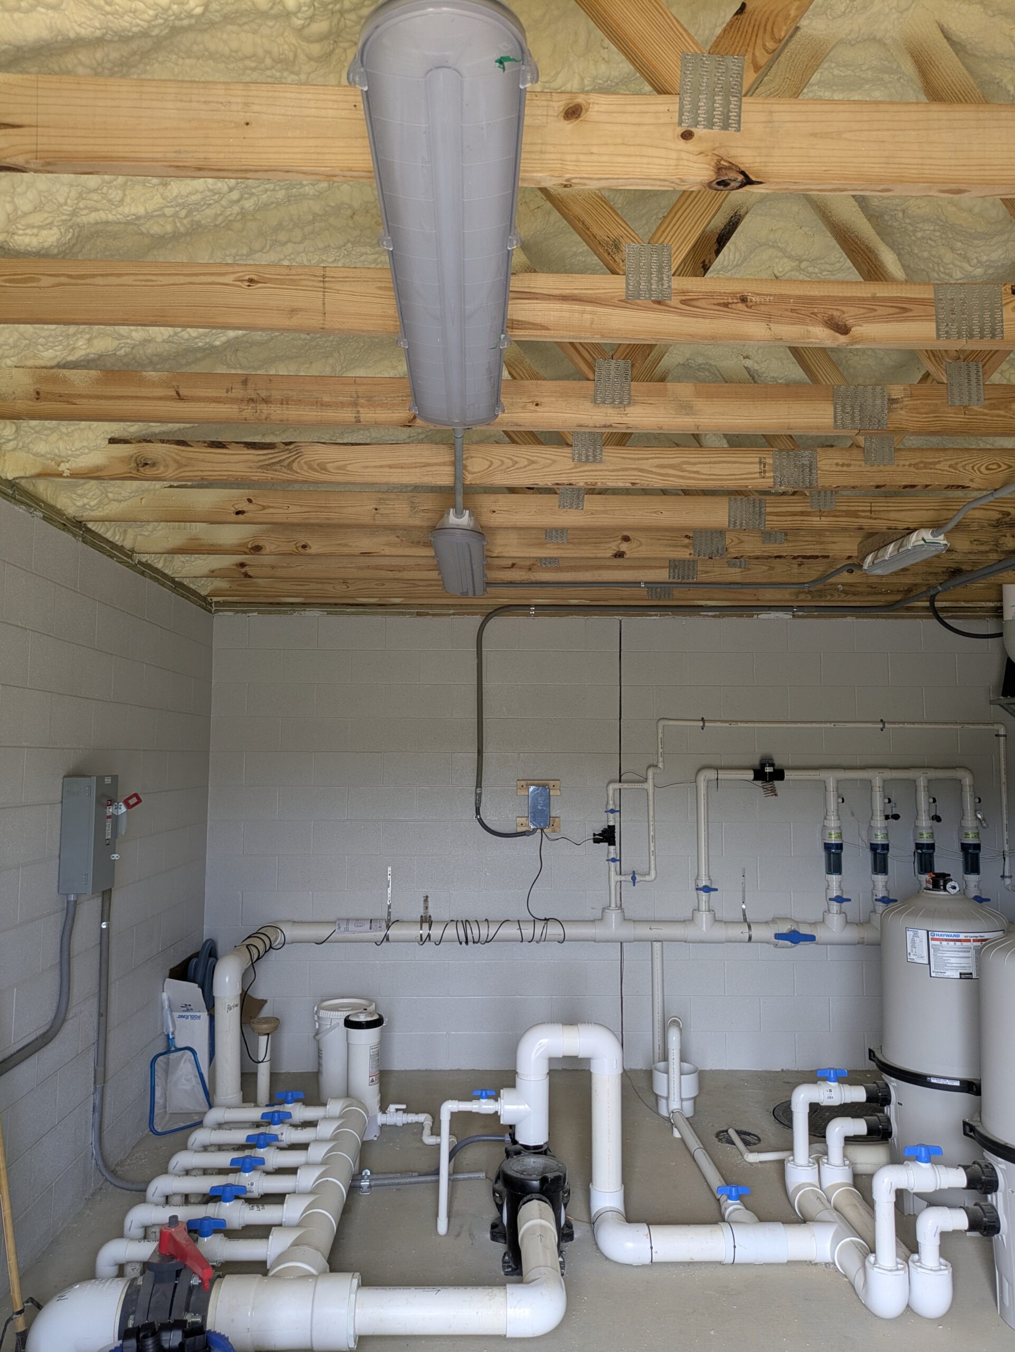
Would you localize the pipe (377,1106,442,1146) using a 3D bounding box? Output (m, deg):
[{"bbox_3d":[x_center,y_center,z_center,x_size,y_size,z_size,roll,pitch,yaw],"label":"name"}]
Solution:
[{"bbox_3d":[-0.459,2.136,4.648,0.337,0.140,0.235,0,-5,-1],"label":"pipe"}]

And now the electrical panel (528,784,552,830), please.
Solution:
[{"bbox_3d":[0.189,0.774,5.730,0.122,0.249,0.080,0,-5,-2],"label":"electrical panel"}]

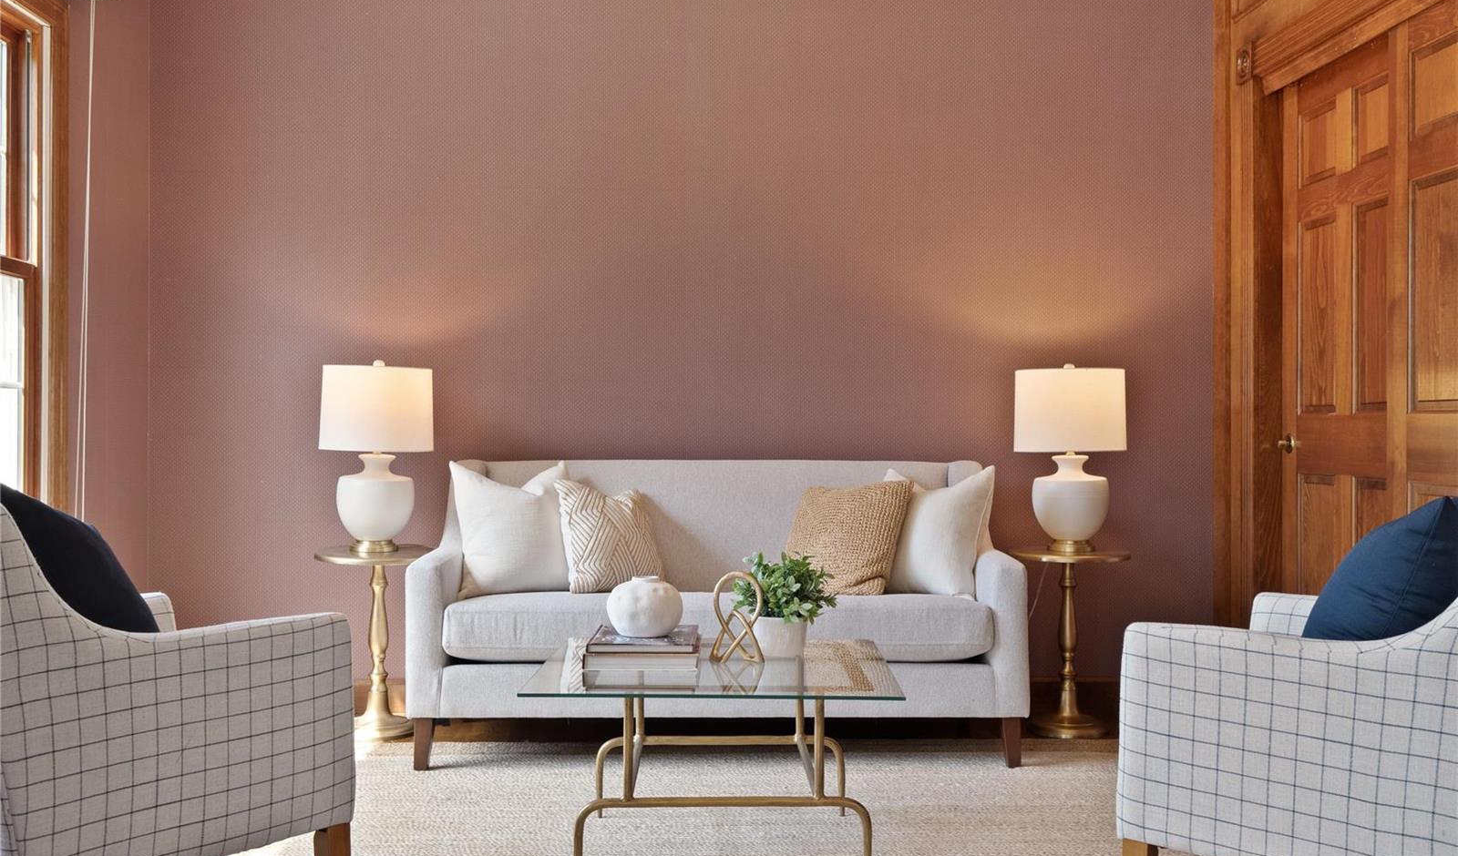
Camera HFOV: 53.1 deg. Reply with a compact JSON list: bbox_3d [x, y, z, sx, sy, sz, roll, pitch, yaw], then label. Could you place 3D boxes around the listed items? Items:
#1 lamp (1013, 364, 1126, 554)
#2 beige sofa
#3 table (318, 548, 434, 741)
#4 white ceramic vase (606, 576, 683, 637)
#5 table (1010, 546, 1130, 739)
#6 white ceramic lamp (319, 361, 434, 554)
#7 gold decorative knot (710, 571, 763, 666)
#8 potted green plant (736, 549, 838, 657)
[{"bbox_3d":[1.171,0.105,5.023,0.390,0.649,0.390,0,0,-1],"label":"lamp"},{"bbox_3d":[-0.038,0.576,4.826,1.888,0.928,0.837,0,0,-1],"label":"beige sofa"},{"bbox_3d":[-1.199,0.735,4.971,0.433,0.611,0.433,0,0,-1],"label":"table"},{"bbox_3d":[-0.213,0.448,3.682,0.192,0.143,0.190,0,0,0],"label":"white ceramic vase"},{"bbox_3d":[1.167,0.735,5.023,0.428,0.611,0.428,0,0,-1],"label":"table"},{"bbox_3d":[-1.203,0.102,4.971,0.392,0.654,0.392,0,0,-1],"label":"white ceramic lamp"},{"bbox_3d":[0.020,0.467,3.635,0.132,0.227,0.075,0,0,0],"label":"gold decorative knot"},{"bbox_3d":[0.143,0.450,3.744,0.260,0.261,0.255,0,0,-1],"label":"potted green plant"}]

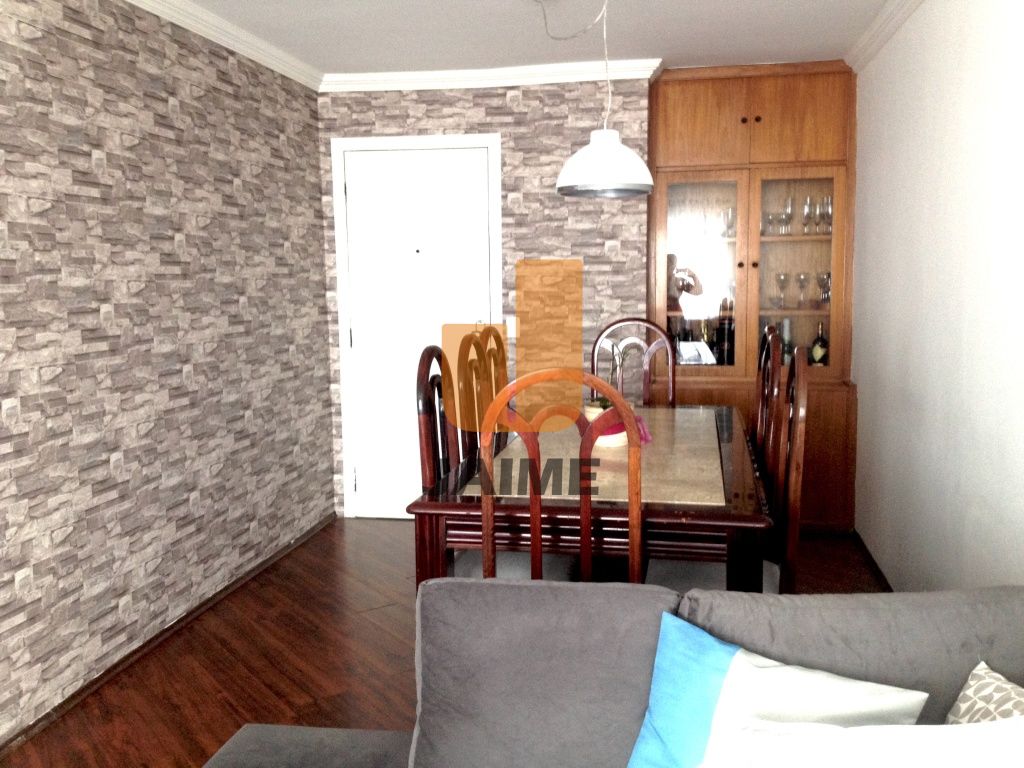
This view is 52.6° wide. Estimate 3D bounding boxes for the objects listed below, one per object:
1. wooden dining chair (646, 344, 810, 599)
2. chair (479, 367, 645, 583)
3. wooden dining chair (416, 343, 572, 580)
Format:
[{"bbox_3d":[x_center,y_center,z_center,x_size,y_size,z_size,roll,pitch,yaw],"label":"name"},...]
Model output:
[{"bbox_3d":[0.655,0.472,3.191,0.480,1.166,0.431,1,6,10],"label":"wooden dining chair"},{"bbox_3d":[0.159,0.518,2.803,0.421,1.166,0.480,1,6,10],"label":"chair"},{"bbox_3d":[-0.040,0.464,3.312,0.480,1.166,0.431,1,6,10],"label":"wooden dining chair"}]

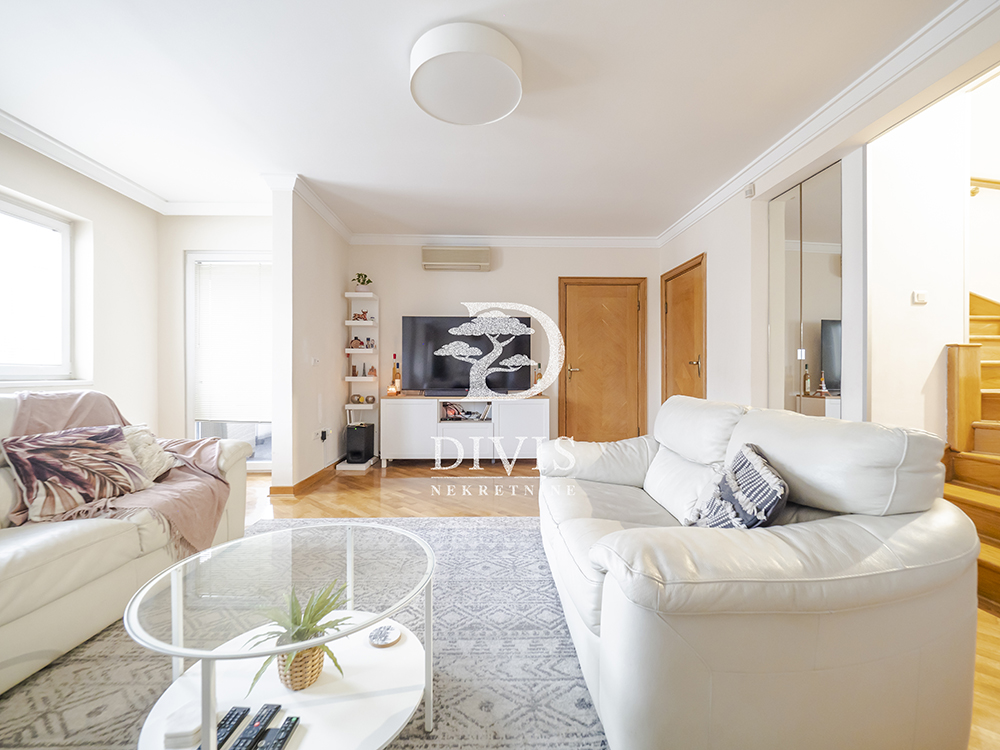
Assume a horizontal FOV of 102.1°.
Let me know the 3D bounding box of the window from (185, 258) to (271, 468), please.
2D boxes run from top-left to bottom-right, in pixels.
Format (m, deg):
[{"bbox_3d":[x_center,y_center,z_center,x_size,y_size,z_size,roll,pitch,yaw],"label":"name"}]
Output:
[{"bbox_3d":[-2.575,-0.124,3.940,0.950,2.100,0.090,0,0,-3],"label":"window"}]

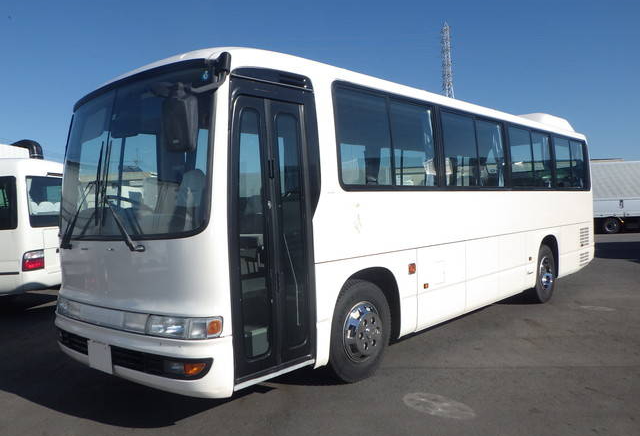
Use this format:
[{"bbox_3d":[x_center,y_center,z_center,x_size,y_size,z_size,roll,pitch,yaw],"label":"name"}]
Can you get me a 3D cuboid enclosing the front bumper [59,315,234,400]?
[{"bbox_3d":[-1.594,0.971,3.993,2.350,0.420,0.470,0,2,42],"label":"front bumper"}]

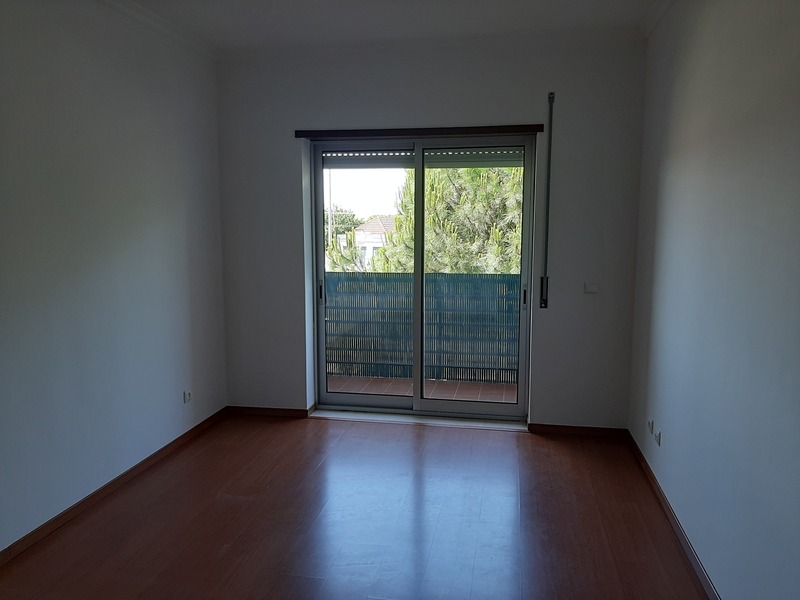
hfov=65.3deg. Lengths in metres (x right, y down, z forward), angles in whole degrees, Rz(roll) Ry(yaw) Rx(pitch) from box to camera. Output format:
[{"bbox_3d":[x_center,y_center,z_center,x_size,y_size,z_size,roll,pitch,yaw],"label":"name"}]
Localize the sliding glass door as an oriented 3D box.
[{"bbox_3d":[0.146,-0.143,4.612,1.618,2.039,0.085,1,7,10],"label":"sliding glass door"}]

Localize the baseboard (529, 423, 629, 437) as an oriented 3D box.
[{"bbox_3d":[1.232,0.904,4.322,0.670,0.063,0.025,1,7,10],"label":"baseboard"}]

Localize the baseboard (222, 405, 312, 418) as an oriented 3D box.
[{"bbox_3d":[-1.010,0.855,4.735,0.642,0.063,0.025,1,7,10],"label":"baseboard"}]

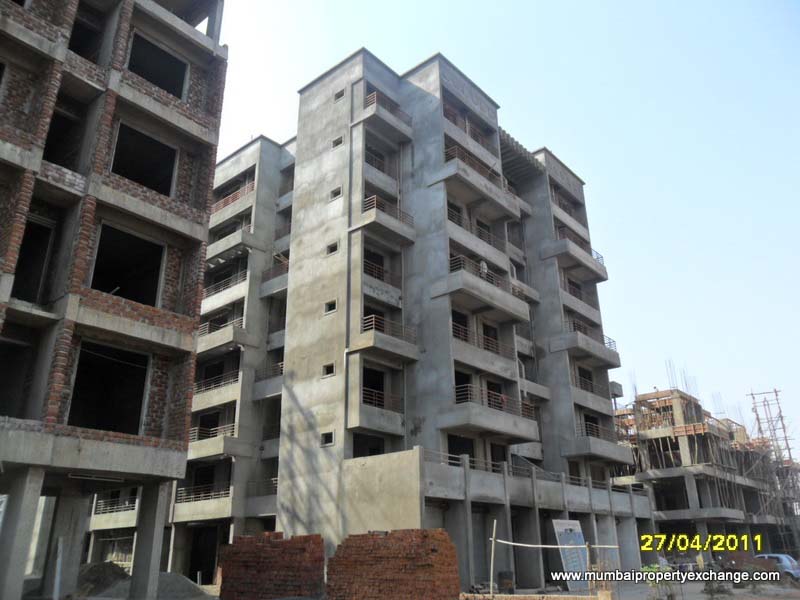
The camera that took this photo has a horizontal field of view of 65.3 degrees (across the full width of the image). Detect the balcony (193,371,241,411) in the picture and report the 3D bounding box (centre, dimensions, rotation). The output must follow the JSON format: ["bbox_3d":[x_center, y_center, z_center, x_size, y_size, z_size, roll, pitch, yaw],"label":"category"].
[{"bbox_3d":[-10.028,5.295,35.046,4.876,1.606,1.168,-19,-28,37],"label":"balcony"}]

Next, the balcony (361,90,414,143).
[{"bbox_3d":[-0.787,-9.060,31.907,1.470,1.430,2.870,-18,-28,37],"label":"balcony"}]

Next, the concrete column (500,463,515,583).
[{"bbox_3d":[4.408,9.163,25.773,0.310,4.760,0.280,-20,-29,37],"label":"concrete column"}]

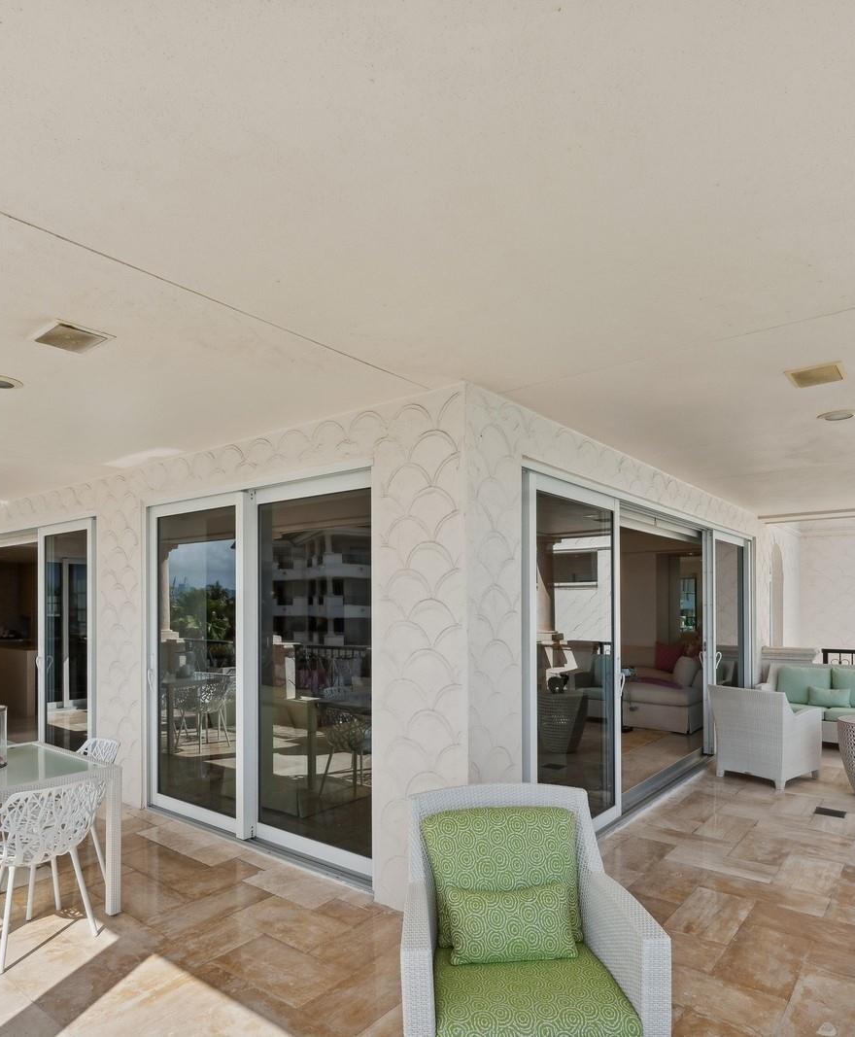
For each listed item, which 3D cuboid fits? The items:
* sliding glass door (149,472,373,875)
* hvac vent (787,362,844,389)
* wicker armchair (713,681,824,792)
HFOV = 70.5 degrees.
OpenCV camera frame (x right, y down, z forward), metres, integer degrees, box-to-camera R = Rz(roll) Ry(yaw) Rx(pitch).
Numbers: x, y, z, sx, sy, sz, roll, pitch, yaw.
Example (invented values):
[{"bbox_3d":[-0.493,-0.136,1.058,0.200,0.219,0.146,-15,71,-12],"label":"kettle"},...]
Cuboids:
[{"bbox_3d":[-1.252,0.989,4.103,2.300,2.340,0.140,-3,-5,36],"label":"sliding glass door"},{"bbox_3d":[1.867,-0.668,2.903,0.220,0.030,0.270,-3,-5,38],"label":"hvac vent"},{"bbox_3d":[3.139,1.971,5.580,0.700,0.840,0.690,3,-5,-35],"label":"wicker armchair"}]

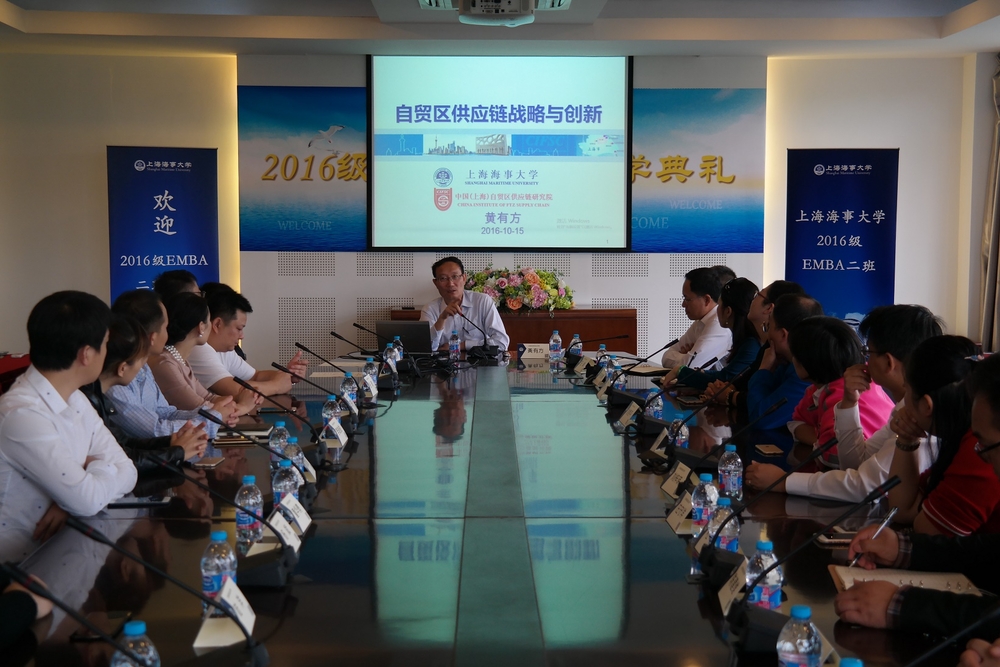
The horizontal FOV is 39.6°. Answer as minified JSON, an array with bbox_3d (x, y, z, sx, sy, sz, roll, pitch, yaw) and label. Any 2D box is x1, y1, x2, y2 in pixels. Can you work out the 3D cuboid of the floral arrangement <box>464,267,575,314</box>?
[{"bbox_3d":[0.136,-0.319,10.200,0.820,0.360,0.420,0,4,0],"label":"floral arrangement"}]

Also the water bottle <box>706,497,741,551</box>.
[{"bbox_3d":[0.449,0.404,2.772,0.063,0.149,0.063,0,4,0],"label":"water bottle"}]

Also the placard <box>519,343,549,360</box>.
[{"bbox_3d":[0.183,0.098,7.405,0.178,0.080,0.080,0,4,0],"label":"placard"}]

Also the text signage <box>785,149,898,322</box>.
[{"bbox_3d":[2.535,-0.364,10.348,0.800,2.030,0.150,1,5,9],"label":"text signage"}]

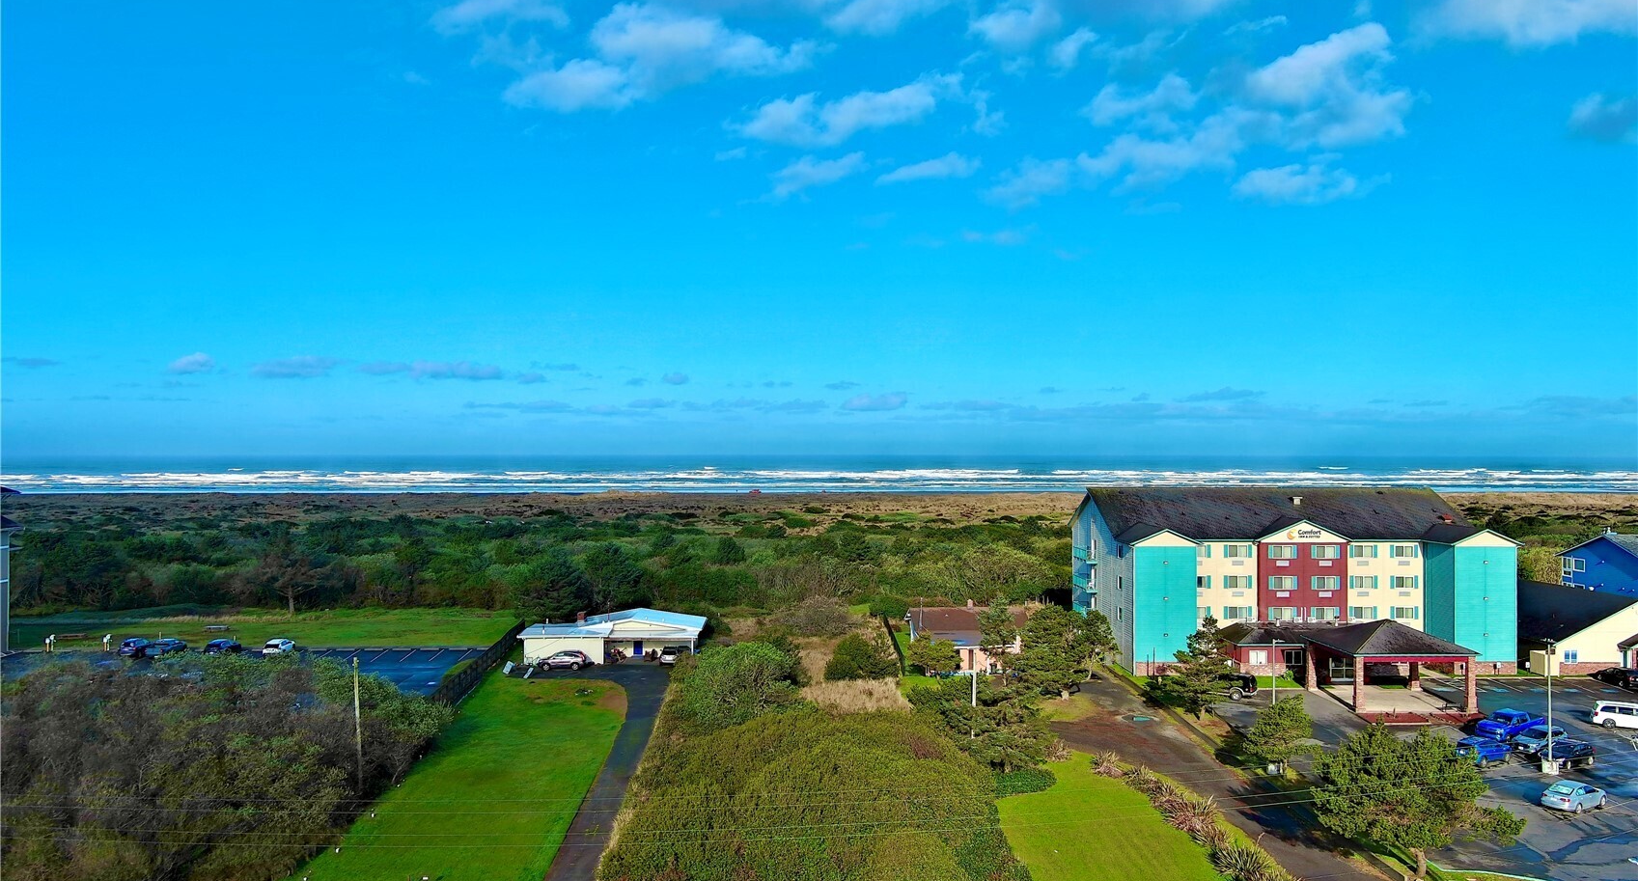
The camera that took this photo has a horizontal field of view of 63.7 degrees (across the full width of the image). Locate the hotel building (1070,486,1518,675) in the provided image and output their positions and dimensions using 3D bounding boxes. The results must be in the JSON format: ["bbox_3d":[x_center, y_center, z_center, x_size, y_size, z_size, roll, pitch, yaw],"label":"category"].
[{"bbox_3d":[45.237,13.030,132.419,34.671,16.105,29.953,0,-1,0],"label":"hotel building"}]

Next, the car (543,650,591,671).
[{"bbox_3d":[-23.415,20.140,120.893,4.550,1.680,1.820,0,-1,0],"label":"car"}]

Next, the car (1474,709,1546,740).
[{"bbox_3d":[48.608,19.753,92.678,5.850,1.950,2.030,0,-1,-32],"label":"car"}]

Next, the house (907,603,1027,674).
[{"bbox_3d":[14.361,18.669,126.265,11.078,4.719,15.899,0,-1,0],"label":"house"}]

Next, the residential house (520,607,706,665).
[{"bbox_3d":[-19.695,18.947,128.776,16.823,4.206,12.925,0,-1,0],"label":"residential house"}]

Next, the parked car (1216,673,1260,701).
[{"bbox_3d":[32.517,19.890,106.917,5.200,1.930,2.000,0,-1,27],"label":"parked car"}]

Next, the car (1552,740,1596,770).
[{"bbox_3d":[47.696,19.901,84.097,4.350,1.500,1.770,0,-1,-32],"label":"car"}]

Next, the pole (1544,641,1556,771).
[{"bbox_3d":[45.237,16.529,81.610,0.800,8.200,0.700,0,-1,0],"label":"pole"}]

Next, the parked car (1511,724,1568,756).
[{"bbox_3d":[48.253,19.864,88.339,4.700,1.650,1.830,0,-1,-32],"label":"parked car"}]

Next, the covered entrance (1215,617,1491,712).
[{"bbox_3d":[43.749,17.606,110.631,13.643,6.565,20.515,0,-1,0],"label":"covered entrance"}]

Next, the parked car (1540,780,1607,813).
[{"bbox_3d":[42.373,19.836,73.916,4.630,1.450,1.780,0,-1,-32],"label":"parked car"}]

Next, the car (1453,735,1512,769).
[{"bbox_3d":[42.595,19.846,84.591,4.350,1.620,1.800,0,-1,-32],"label":"car"}]

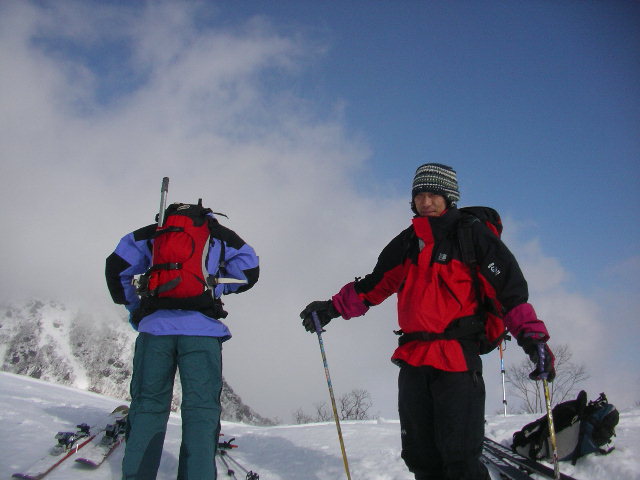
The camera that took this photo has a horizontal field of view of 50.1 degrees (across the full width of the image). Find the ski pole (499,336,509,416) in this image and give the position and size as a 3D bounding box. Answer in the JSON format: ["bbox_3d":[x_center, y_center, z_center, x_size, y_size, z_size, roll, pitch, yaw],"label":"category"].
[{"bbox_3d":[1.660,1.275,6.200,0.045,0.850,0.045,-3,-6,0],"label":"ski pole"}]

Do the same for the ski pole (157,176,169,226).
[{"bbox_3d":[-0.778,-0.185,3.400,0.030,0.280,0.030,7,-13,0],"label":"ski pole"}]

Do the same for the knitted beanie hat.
[{"bbox_3d":[0.508,-0.238,3.000,0.205,0.195,0.235,0,-12,25],"label":"knitted beanie hat"}]

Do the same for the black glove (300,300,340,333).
[{"bbox_3d":[0.003,0.321,2.850,0.160,0.135,0.120,3,-8,-21],"label":"black glove"}]

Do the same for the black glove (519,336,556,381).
[{"bbox_3d":[0.874,0.476,2.750,0.140,0.175,0.130,-2,-7,18],"label":"black glove"}]

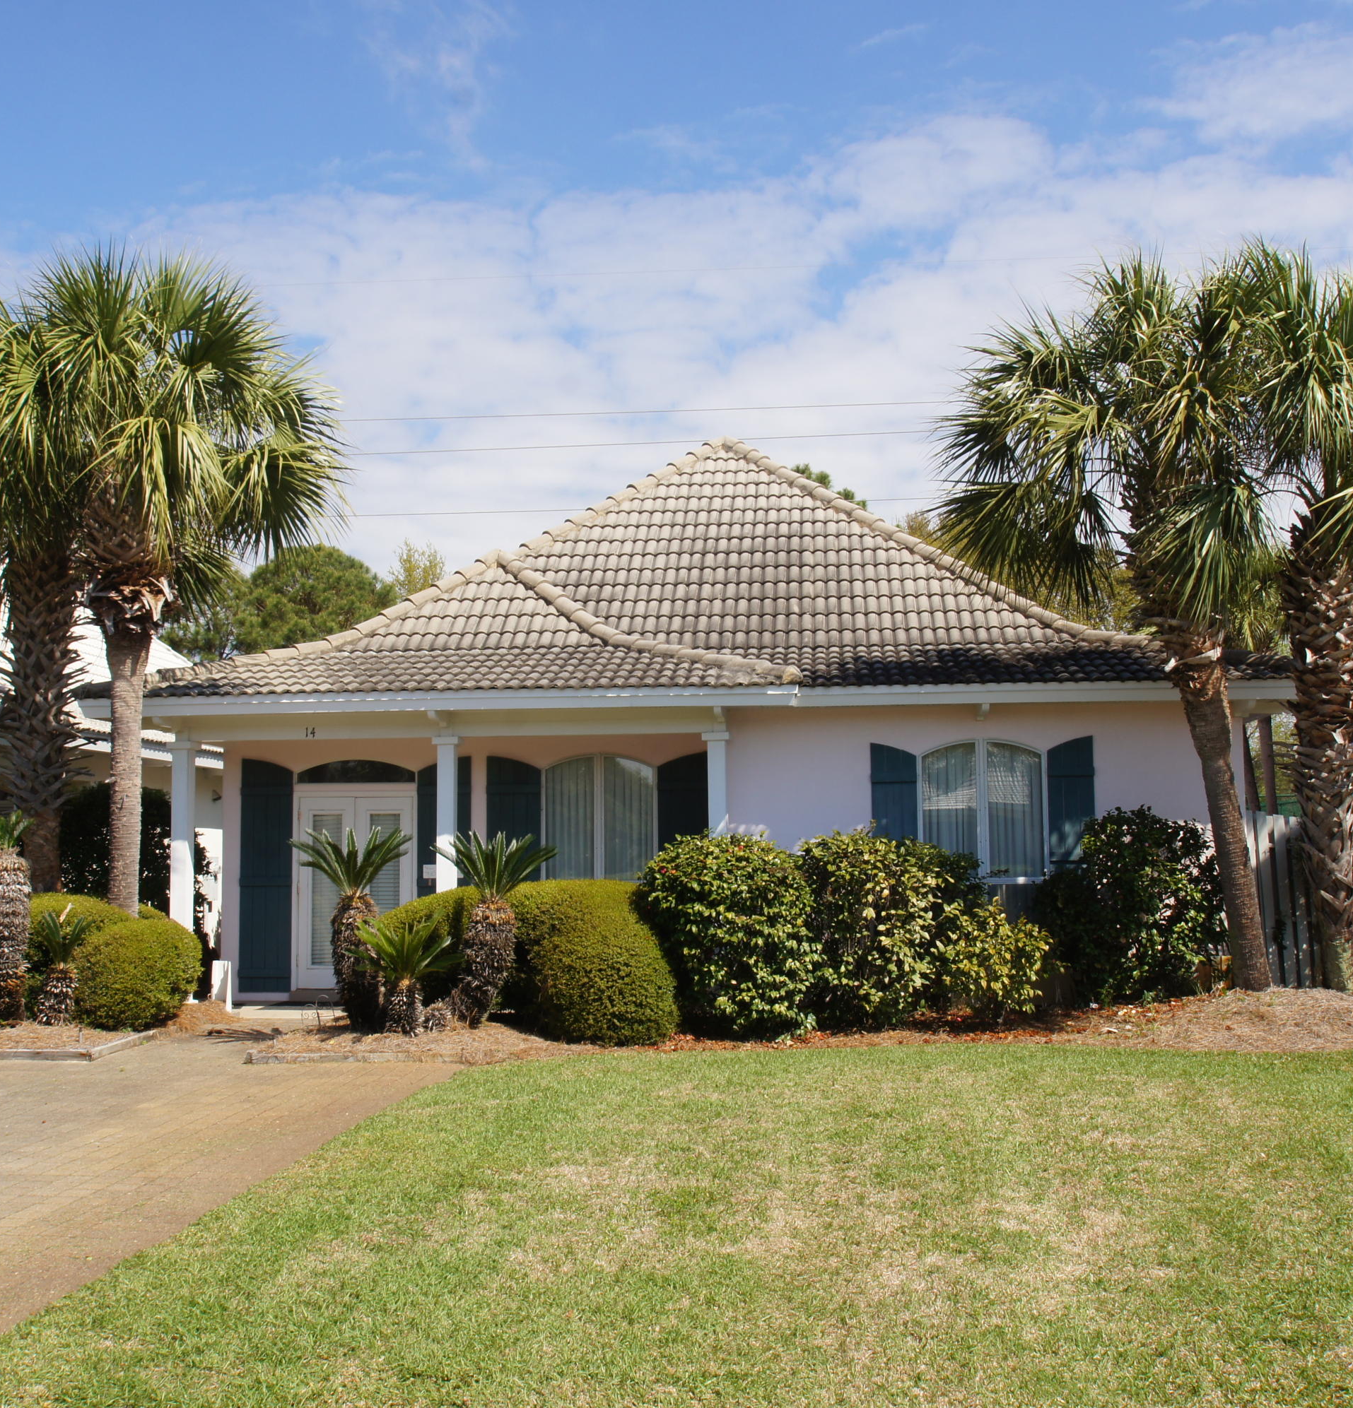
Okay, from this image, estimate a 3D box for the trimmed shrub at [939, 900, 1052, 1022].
[{"bbox_3d":[2.720,2.195,13.549,0.961,1.034,0.950,0,-6,0],"label":"trimmed shrub"}]

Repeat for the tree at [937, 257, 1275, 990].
[{"bbox_3d":[3.735,-0.772,13.837,2.928,6.439,2.900,0,-6,0],"label":"tree"}]

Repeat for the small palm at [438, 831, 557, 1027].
[{"bbox_3d":[-1.514,1.886,13.381,1.005,1.632,1.000,0,-6,0],"label":"small palm"}]

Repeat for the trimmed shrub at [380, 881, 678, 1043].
[{"bbox_3d":[-1.341,2.295,14.449,2.700,1.372,1.800,-1,-5,5],"label":"trimmed shrub"}]

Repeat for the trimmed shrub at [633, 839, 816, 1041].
[{"bbox_3d":[0.454,2.059,14.520,1.700,1.765,1.500,-1,-5,5],"label":"trimmed shrub"}]

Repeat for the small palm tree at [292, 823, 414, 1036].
[{"bbox_3d":[-2.722,1.865,13.284,0.998,1.717,1.000,0,-6,0],"label":"small palm tree"}]

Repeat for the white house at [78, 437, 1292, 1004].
[{"bbox_3d":[0.555,0.016,21.632,11.800,7.270,13.000,-1,-5,5],"label":"white house"}]

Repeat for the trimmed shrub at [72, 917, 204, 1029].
[{"bbox_3d":[-5.068,2.499,14.885,1.200,1.031,1.150,-1,-5,5],"label":"trimmed shrub"}]

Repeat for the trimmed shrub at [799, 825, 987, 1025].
[{"bbox_3d":[1.833,1.935,13.625,1.577,1.690,1.450,0,-6,0],"label":"trimmed shrub"}]

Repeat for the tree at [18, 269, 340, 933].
[{"bbox_3d":[-4.569,-0.713,14.742,2.961,7.251,2.900,0,-6,0],"label":"tree"}]

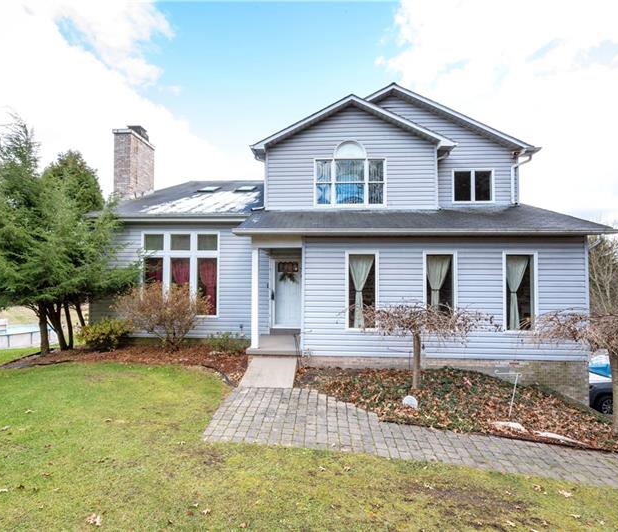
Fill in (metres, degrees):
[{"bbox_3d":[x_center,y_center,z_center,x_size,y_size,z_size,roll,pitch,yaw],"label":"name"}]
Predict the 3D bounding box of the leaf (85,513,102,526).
[{"bbox_3d":[-1.860,2.190,2.690,0.130,0.030,0.115,0,0,0],"label":"leaf"}]

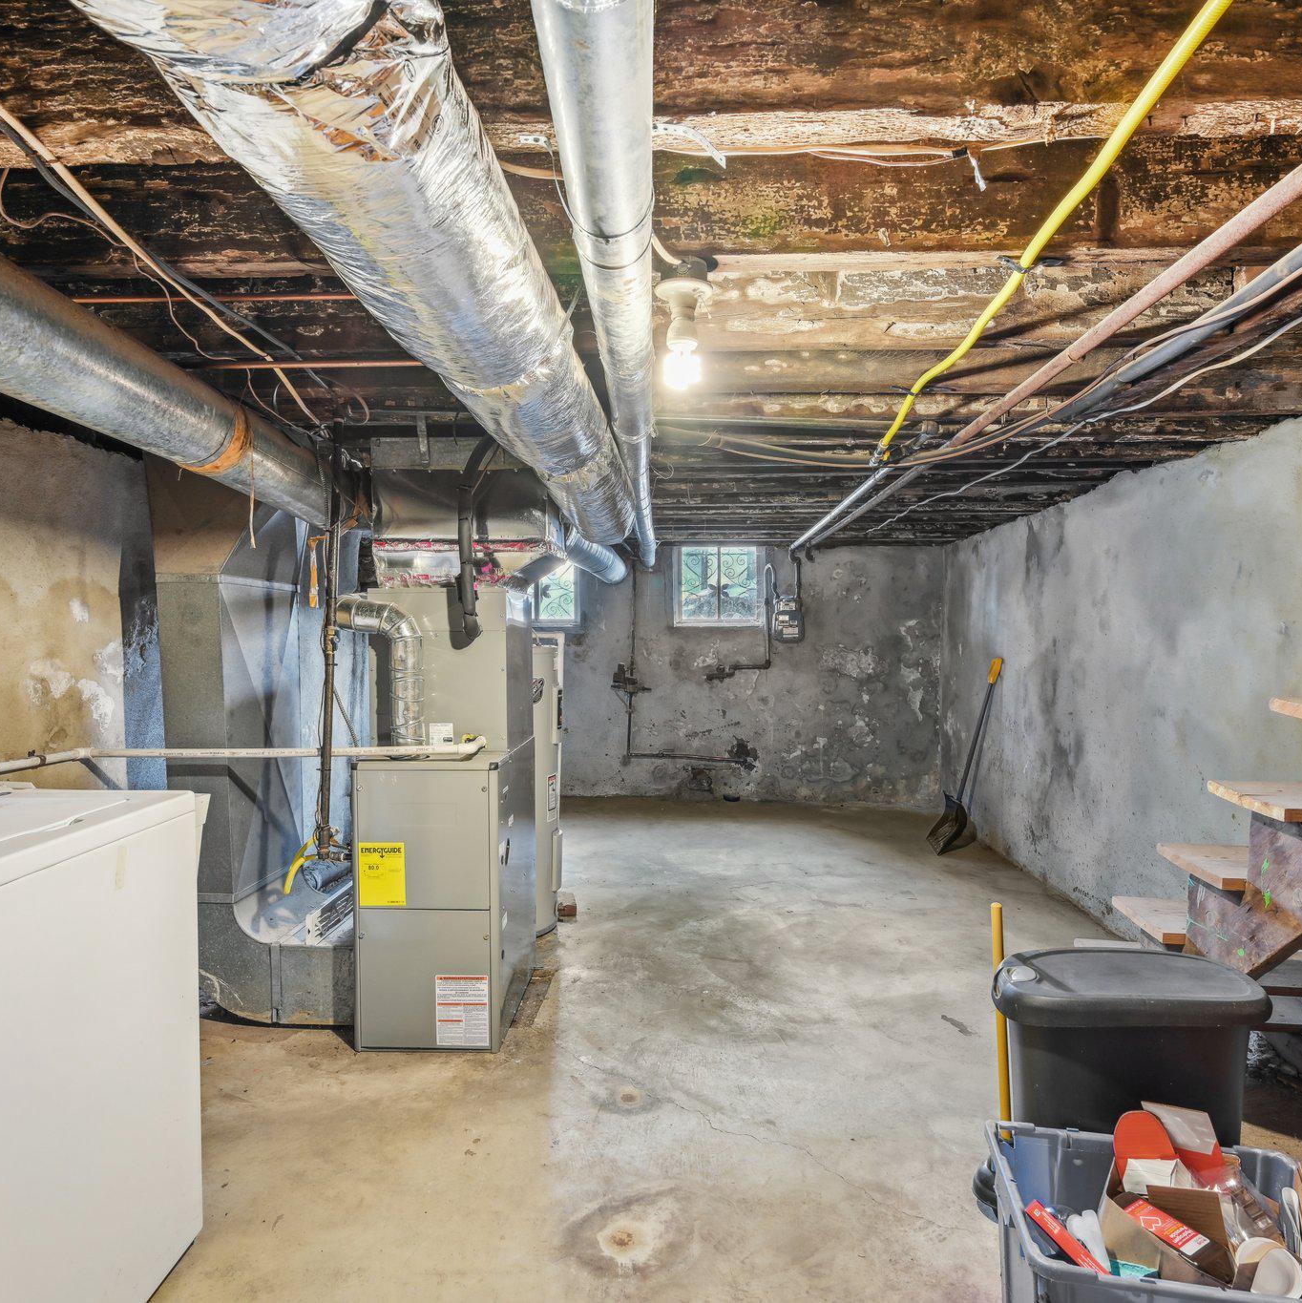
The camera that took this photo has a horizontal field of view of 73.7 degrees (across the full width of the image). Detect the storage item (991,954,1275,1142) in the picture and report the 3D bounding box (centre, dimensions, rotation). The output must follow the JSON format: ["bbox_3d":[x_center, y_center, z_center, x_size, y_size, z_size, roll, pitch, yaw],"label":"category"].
[{"bbox_3d":[0.800,0.875,1.510,0.420,0.640,0.290,0,0,0],"label":"storage item"}]

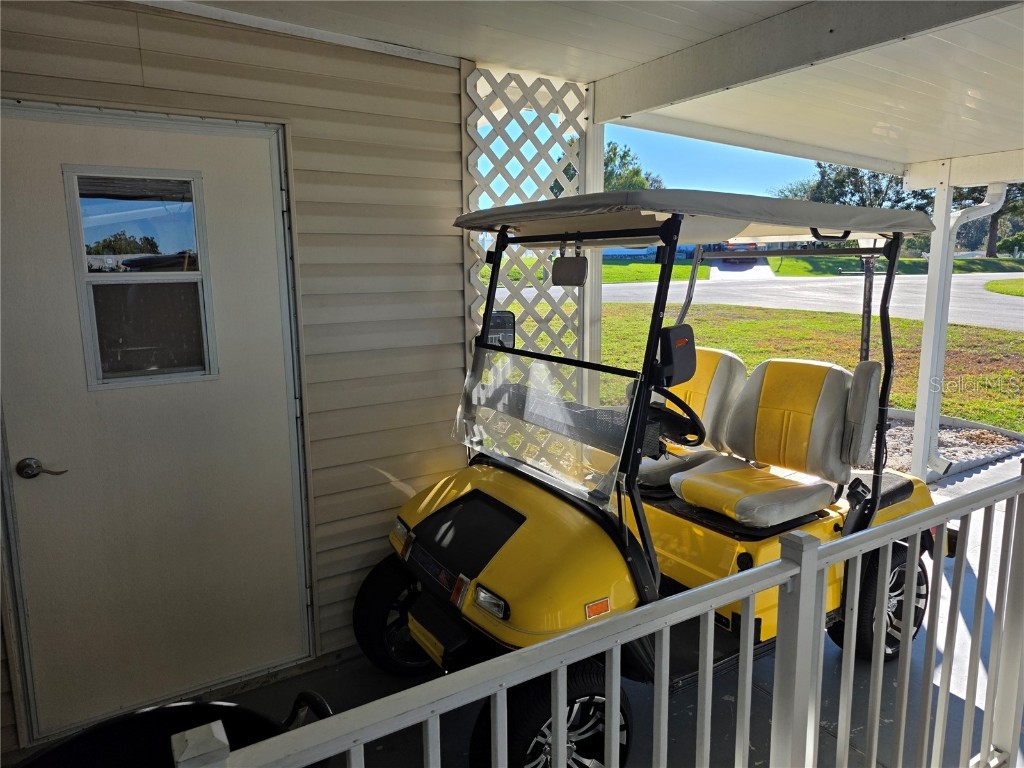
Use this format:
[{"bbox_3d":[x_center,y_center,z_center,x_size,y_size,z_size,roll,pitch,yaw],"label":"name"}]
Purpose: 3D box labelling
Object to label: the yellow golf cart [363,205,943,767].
[{"bbox_3d":[0.675,0.225,2.737,2.420,1.830,1.170,-6,10,-31],"label":"yellow golf cart"}]

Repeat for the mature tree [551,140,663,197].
[{"bbox_3d":[6.254,-12.609,46.000,7.200,8.000,7.000,-1,9,0],"label":"mature tree"}]

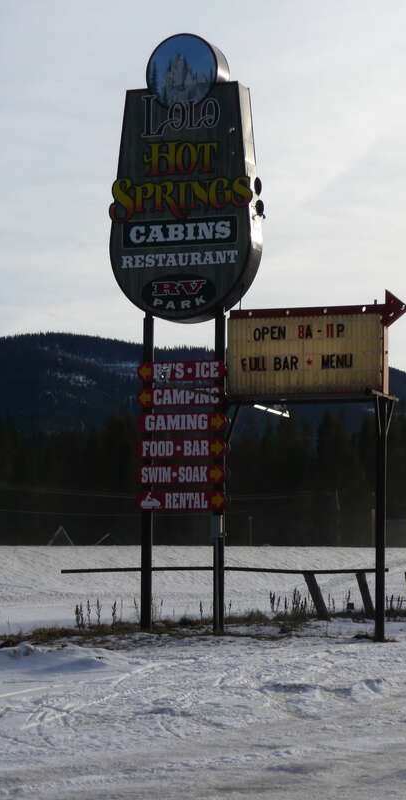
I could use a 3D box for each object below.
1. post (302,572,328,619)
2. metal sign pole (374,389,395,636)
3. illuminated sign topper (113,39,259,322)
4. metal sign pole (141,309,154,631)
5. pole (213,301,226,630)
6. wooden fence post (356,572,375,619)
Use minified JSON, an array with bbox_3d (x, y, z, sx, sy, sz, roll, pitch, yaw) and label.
[{"bbox_3d":[2.203,3.790,39.831,0.180,0.939,0.180,-17,-4,-1],"label":"post"},{"bbox_3d":[2.818,1.882,32.801,0.145,3.917,0.145,-1,-4,20],"label":"metal sign pole"},{"bbox_3d":[-0.266,-3.709,34.479,2.528,4.778,0.630,-1,-4,20],"label":"illuminated sign topper"},{"bbox_3d":[-0.915,1.184,34.214,0.155,5.273,0.155,-1,-4,20],"label":"metal sign pole"},{"bbox_3d":[0.276,1.156,33.781,0.155,5.313,0.155,-1,-4,20],"label":"pole"},{"bbox_3d":[3.212,3.837,40.530,0.170,0.909,0.170,-11,-4,-1],"label":"wooden fence post"}]

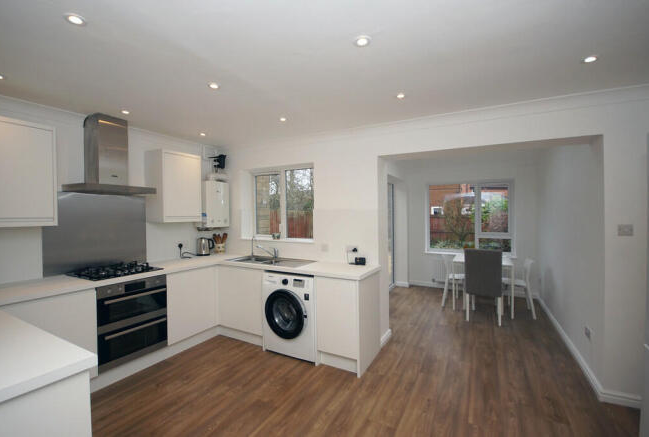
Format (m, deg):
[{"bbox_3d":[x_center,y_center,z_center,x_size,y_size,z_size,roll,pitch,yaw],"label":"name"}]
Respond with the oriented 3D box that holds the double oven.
[{"bbox_3d":[-1.938,0.921,2.604,0.565,0.721,0.580,0,1,30],"label":"double oven"}]

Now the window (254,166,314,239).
[{"bbox_3d":[-0.591,-0.206,3.844,1.170,1.000,0.080,0,1,30],"label":"window"}]

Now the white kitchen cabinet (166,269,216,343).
[{"bbox_3d":[-1.666,0.911,3.111,0.580,0.721,0.570,0,1,30],"label":"white kitchen cabinet"}]

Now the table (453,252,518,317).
[{"bbox_3d":[2.442,0.999,4.222,0.750,0.740,0.740,0,1,30],"label":"table"}]

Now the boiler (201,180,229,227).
[{"bbox_3d":[-1.550,-0.191,3.742,0.280,0.595,0.375,0,1,30],"label":"boiler"}]

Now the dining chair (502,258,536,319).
[{"bbox_3d":[2.805,0.976,3.990,0.440,0.790,0.450,0,1,30],"label":"dining chair"}]

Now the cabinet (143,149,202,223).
[{"bbox_3d":[-1.784,-0.356,3.253,0.330,0.800,0.470,0,1,30],"label":"cabinet"}]

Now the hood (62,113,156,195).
[{"bbox_3d":[-2.035,-0.609,2.618,0.500,0.725,0.590,0,1,30],"label":"hood"}]

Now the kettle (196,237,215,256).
[{"bbox_3d":[-1.592,0.379,3.652,0.235,0.235,0.165,-1,1,-29],"label":"kettle"}]

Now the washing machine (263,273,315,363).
[{"bbox_3d":[-0.243,0.986,3.005,0.604,0.848,0.565,0,1,27],"label":"washing machine"}]

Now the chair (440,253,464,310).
[{"bbox_3d":[2.099,0.979,4.322,0.475,0.785,0.390,0,1,27],"label":"chair"}]

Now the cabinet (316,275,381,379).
[{"bbox_3d":[0.275,0.971,2.791,0.437,0.865,0.610,0,1,30],"label":"cabinet"}]

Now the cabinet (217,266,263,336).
[{"bbox_3d":[-0.824,0.902,3.314,0.665,0.721,0.570,0,1,27],"label":"cabinet"}]

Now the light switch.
[{"bbox_3d":[2.222,0.089,2.012,0.086,0.086,0.012,0,1,30],"label":"light switch"}]

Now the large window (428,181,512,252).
[{"bbox_3d":[2.667,-0.015,5.108,1.385,1.340,0.100,0,1,27],"label":"large window"}]

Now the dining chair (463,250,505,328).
[{"bbox_3d":[2.207,0.897,3.802,0.440,0.960,0.550,0,1,30],"label":"dining chair"}]

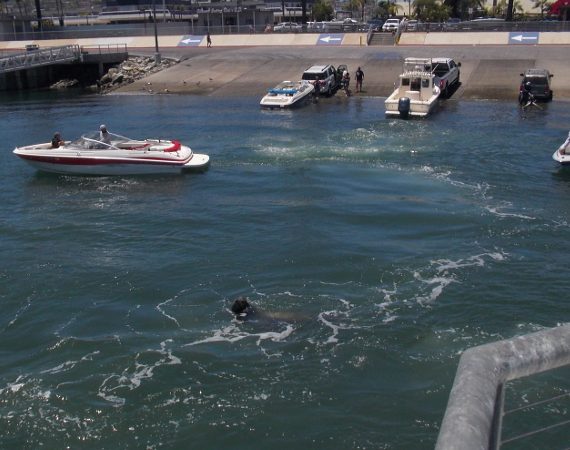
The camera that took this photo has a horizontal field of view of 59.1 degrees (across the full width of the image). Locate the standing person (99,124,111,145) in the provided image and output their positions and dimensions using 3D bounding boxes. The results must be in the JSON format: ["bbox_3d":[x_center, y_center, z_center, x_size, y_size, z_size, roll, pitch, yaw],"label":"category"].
[{"bbox_3d":[-6.157,-2.750,17.183,0.750,1.200,0.520,-2,21,-5],"label":"standing person"}]

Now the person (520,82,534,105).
[{"bbox_3d":[15.037,-8.095,31.101,0.700,1.600,0.550,4,21,9],"label":"person"}]

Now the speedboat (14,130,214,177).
[{"bbox_3d":[-5.764,-2.381,16.923,6.450,1.500,2.350,-2,21,-5],"label":"speedboat"}]

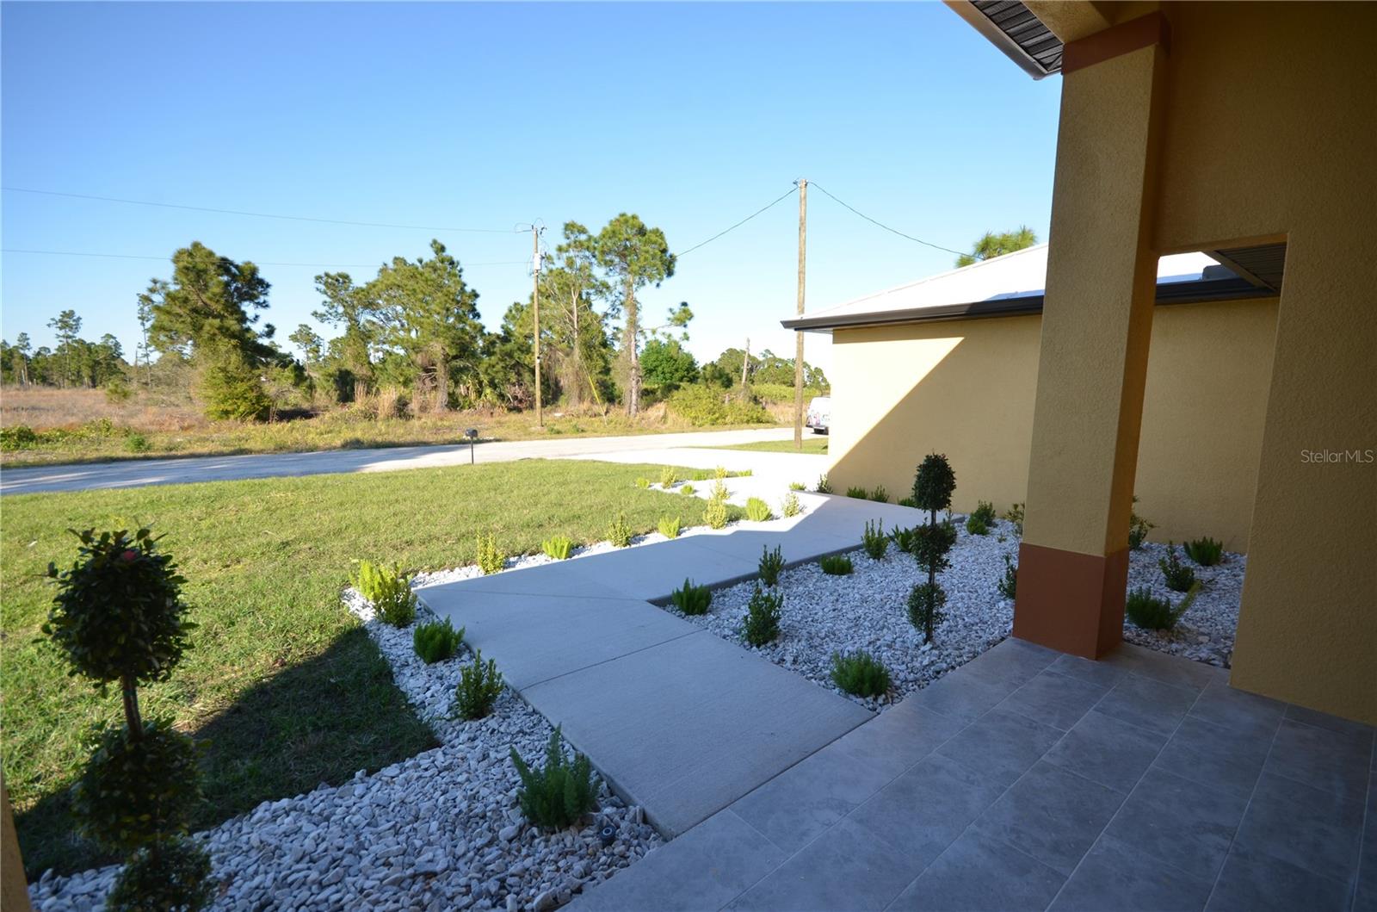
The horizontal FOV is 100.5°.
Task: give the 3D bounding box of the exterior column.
[{"bbox_3d":[2.395,-0.560,3.412,0.420,3.450,0.440,-5,8,-38],"label":"exterior column"}]

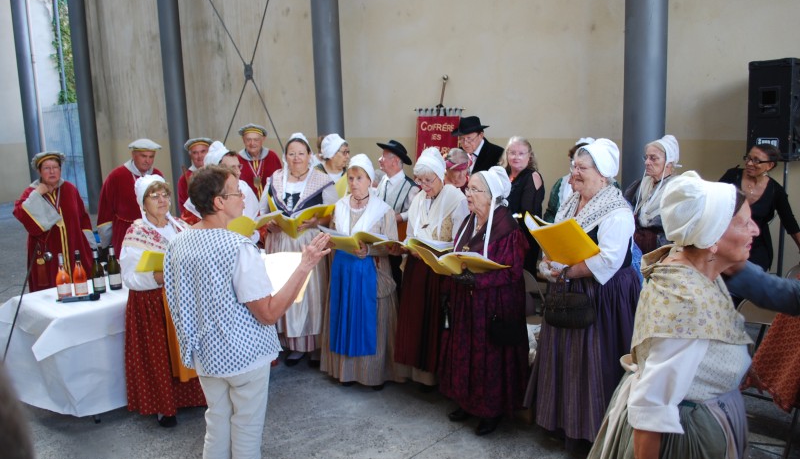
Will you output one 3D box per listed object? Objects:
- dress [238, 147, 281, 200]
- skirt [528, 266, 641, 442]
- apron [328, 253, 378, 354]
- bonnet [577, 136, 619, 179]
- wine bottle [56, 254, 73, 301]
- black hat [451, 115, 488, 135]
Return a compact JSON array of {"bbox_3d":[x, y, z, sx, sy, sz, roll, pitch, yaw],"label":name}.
[{"bbox_3d":[-1.250,0.084,5.461,0.620,1.500,0.420,-5,8,-17],"label":"dress"},{"bbox_3d":[0.999,0.622,3.170,0.600,0.870,0.660,-7,10,-29],"label":"skirt"},{"bbox_3d":[-0.319,0.506,4.170,0.370,0.770,0.200,1,9,21],"label":"apron"},{"bbox_3d":[1.060,-0.386,3.220,0.215,0.210,0.190,3,6,-18],"label":"bonnet"},{"bbox_3d":[-2.228,0.306,3.965,0.087,0.300,0.087,-2,8,0],"label":"wine bottle"},{"bbox_3d":[0.543,-0.809,4.700,0.285,0.130,0.320,6,22,45],"label":"black hat"}]

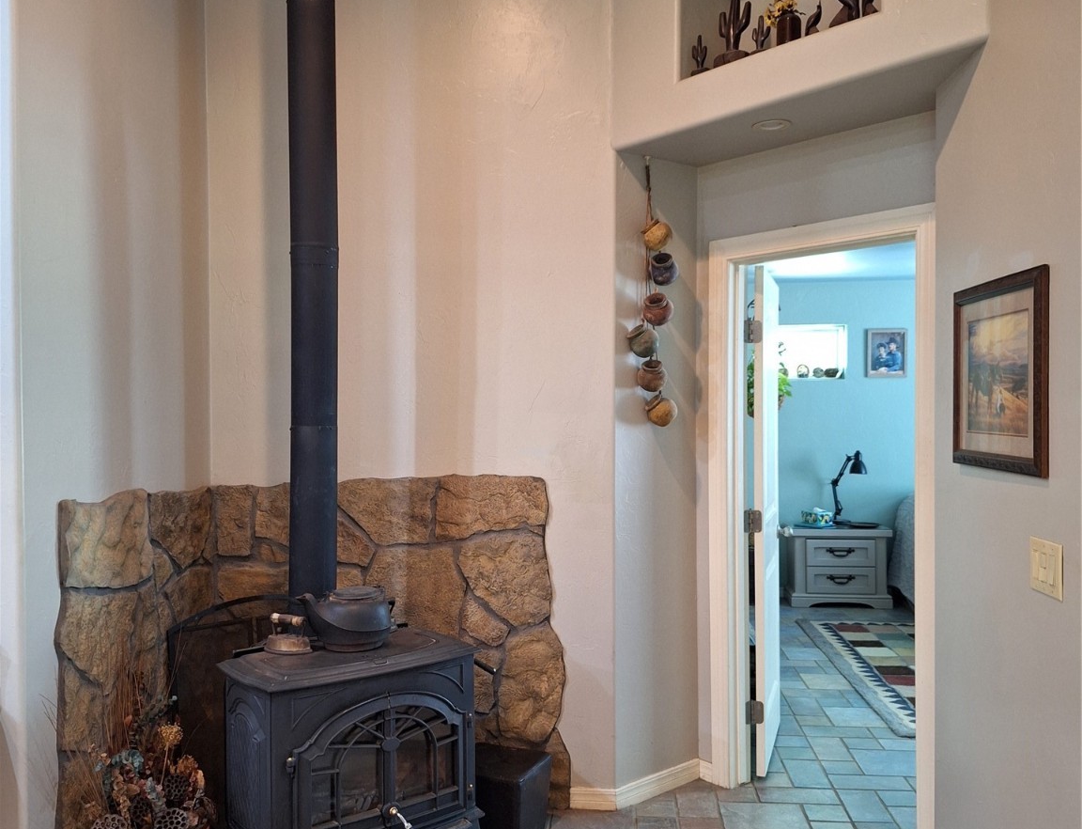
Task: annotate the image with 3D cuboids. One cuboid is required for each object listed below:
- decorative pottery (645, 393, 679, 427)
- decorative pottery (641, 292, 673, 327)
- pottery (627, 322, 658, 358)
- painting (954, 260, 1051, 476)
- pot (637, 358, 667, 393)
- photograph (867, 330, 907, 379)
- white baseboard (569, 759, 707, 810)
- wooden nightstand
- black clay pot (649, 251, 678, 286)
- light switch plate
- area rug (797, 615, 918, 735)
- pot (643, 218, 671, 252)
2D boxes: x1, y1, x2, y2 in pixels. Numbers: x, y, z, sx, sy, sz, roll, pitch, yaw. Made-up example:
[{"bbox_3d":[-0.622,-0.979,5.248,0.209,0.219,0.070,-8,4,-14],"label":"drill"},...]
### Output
[{"bbox_3d":[0.454,-0.013,3.590,0.110,0.108,0.110,-38,18,15],"label":"decorative pottery"},{"bbox_3d":[0.439,-0.387,3.580,0.110,0.105,0.110,-10,29,6],"label":"decorative pottery"},{"bbox_3d":[0.375,-0.263,3.520,0.108,0.112,0.108,-43,14,-32],"label":"pottery"},{"bbox_3d":[1.162,-0.099,2.455,0.027,0.487,0.540,0,1,3],"label":"painting"},{"bbox_3d":[0.412,-0.140,3.560,0.107,0.101,0.107,0,26,0],"label":"pot"},{"bbox_3d":[2.632,-0.465,7.287,0.288,0.367,0.025,0,1,4],"label":"photograph"},{"bbox_3d":[0.383,1.418,3.697,0.575,0.084,0.165,-1,1,-41],"label":"white baseboard"},{"bbox_3d":[2.200,1.119,7.174,0.735,0.570,0.420,0,1,3],"label":"wooden nightstand"},{"bbox_3d":[0.463,-0.543,3.594,0.106,0.114,0.106,-9,37,7],"label":"black clay pot"},{"bbox_3d":[1.158,0.352,2.205,0.010,0.124,0.160,0,1,3],"label":"light switch plate"},{"bbox_3d":[2.442,1.418,5.384,1.500,0.012,2.313,0,1,4],"label":"area rug"},{"bbox_3d":[0.432,-0.669,3.566,0.111,0.105,0.111,-38,7,6],"label":"pot"}]

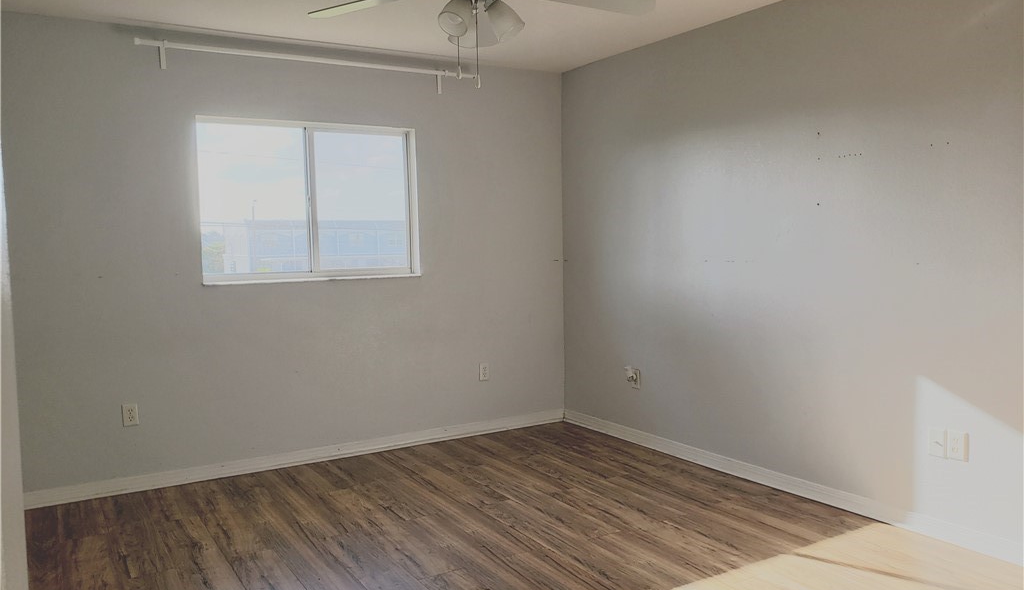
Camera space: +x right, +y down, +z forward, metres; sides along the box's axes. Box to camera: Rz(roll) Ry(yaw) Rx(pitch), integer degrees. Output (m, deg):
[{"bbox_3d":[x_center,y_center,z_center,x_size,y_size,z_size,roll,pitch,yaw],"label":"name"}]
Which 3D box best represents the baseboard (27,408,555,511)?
[{"bbox_3d":[-1.052,0.935,4.587,3.305,0.085,0.016,-4,5,-30],"label":"baseboard"}]

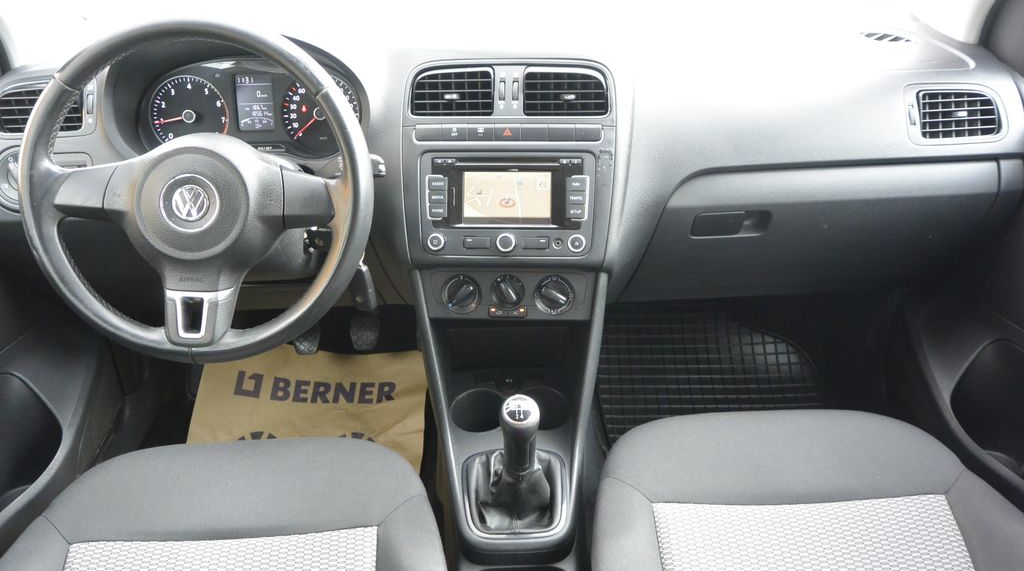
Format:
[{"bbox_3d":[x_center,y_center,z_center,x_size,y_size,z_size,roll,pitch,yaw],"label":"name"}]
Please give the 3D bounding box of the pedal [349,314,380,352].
[{"bbox_3d":[-0.270,0.088,1.405,0.056,0.066,0.030,-1,-6,0],"label":"pedal"}]

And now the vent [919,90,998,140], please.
[{"bbox_3d":[0.560,-0.213,0.963,0.106,0.060,0.032,-2,11,-4],"label":"vent"}]

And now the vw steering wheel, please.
[{"bbox_3d":[-0.333,-0.102,0.835,0.370,0.370,0.095,-1,5,-1],"label":"vw steering wheel"}]

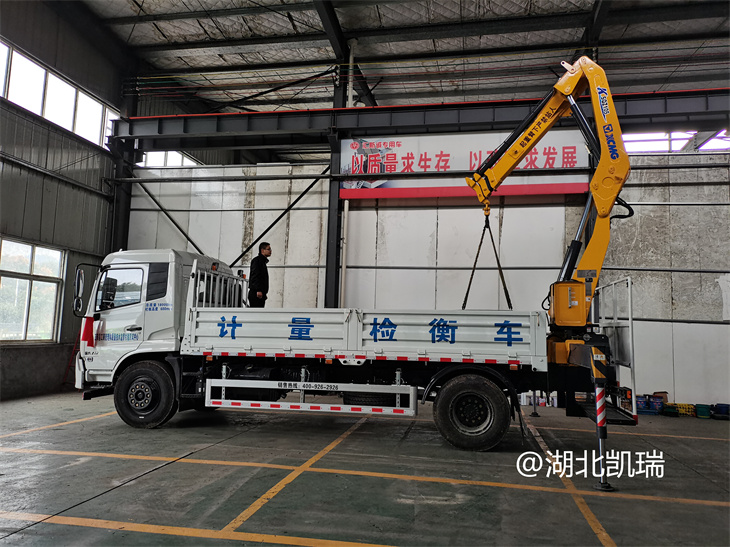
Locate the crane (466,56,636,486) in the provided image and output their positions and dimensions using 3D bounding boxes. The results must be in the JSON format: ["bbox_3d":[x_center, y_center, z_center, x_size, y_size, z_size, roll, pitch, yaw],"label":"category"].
[{"bbox_3d":[2.861,-0.474,8.676,2.500,6.050,5.500,0,-6,11],"label":"crane"}]

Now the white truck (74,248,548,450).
[{"bbox_3d":[-0.873,1.121,9.212,7.300,2.850,2.540,0,-6,11],"label":"white truck"}]

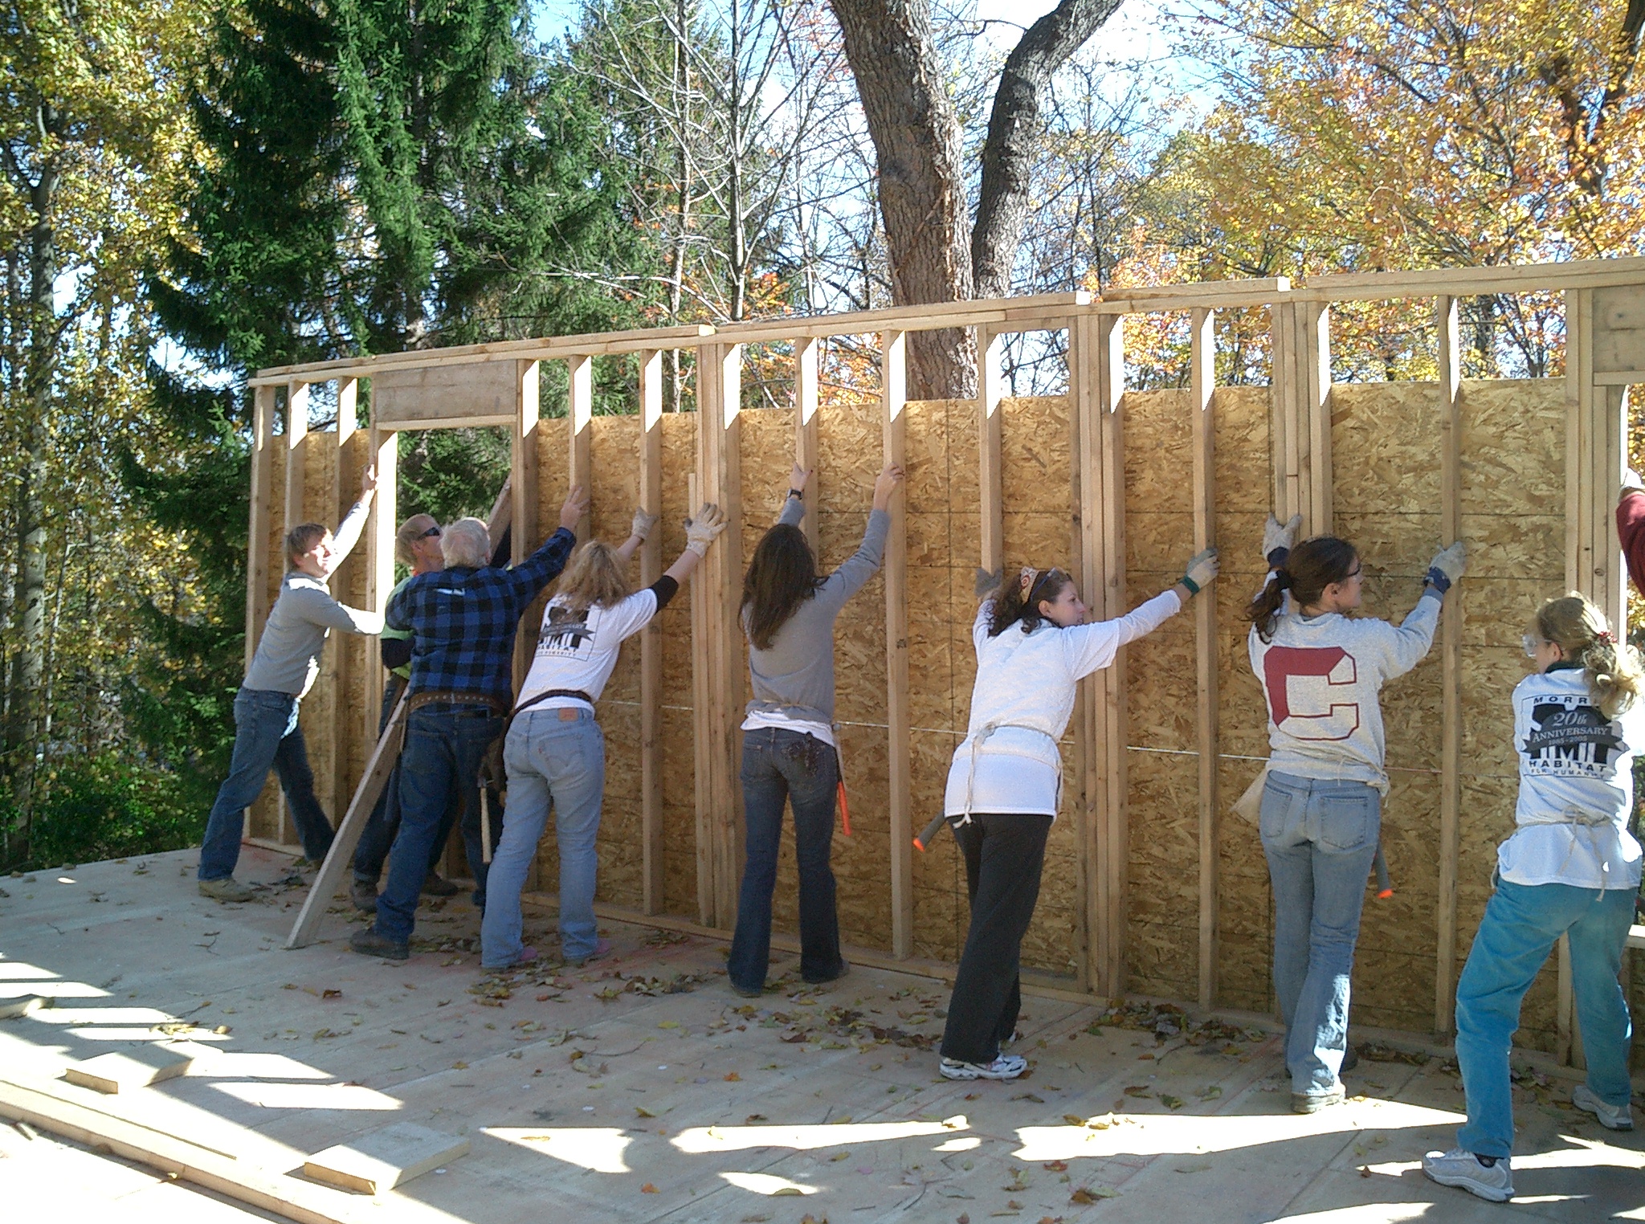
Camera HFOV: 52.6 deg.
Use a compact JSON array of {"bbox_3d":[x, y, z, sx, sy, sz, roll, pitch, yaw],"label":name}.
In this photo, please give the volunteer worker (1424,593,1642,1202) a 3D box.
[{"bbox_3d":[1.935,0.680,4.446,0.630,1.480,0.950,1,2,18],"label":"volunteer worker"}]

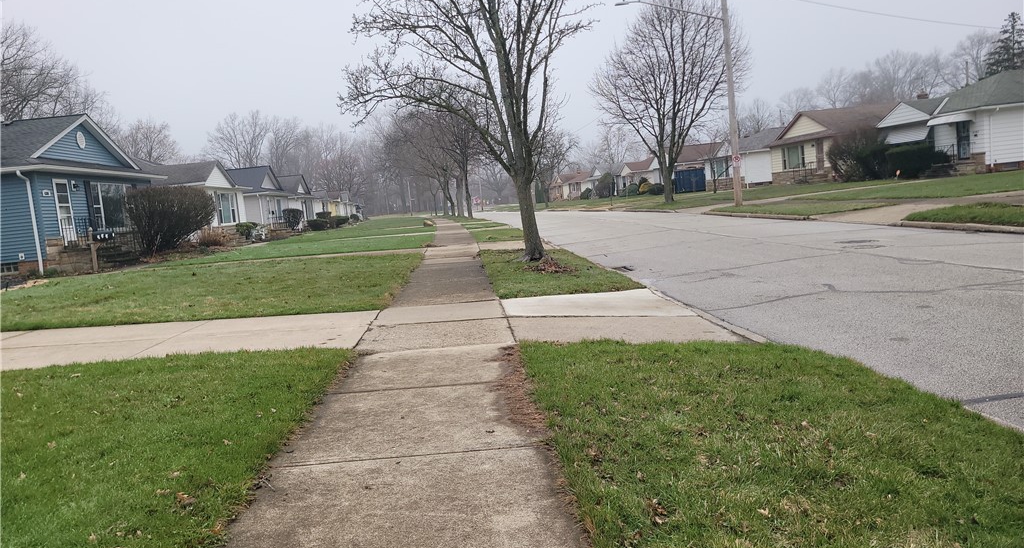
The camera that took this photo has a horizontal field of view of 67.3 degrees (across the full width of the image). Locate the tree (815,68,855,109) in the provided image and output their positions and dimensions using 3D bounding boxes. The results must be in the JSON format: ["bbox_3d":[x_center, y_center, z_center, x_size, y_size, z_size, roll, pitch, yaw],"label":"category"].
[{"bbox_3d":[54.210,-25.520,128.510,7.200,17.390,7.200,-6,5,0],"label":"tree"}]

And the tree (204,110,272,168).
[{"bbox_3d":[-36.890,-13.910,105.430,9.600,16.830,9.600,-6,5,0],"label":"tree"}]

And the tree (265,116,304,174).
[{"bbox_3d":[-32.150,-14.480,110.370,6.800,16.080,6.800,-6,5,0],"label":"tree"}]

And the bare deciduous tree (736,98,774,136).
[{"bbox_3d":[30.370,-16.450,95.280,5.200,10.460,5.200,-6,5,0],"label":"bare deciduous tree"}]

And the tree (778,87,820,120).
[{"bbox_3d":[48.150,-23.710,128.450,7.000,15.020,7.000,-6,5,0],"label":"tree"}]

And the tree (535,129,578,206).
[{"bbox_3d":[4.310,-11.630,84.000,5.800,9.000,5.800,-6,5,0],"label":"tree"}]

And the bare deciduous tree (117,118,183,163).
[{"bbox_3d":[-39.610,-10.250,85.430,7.600,13.910,7.600,-6,5,0],"label":"bare deciduous tree"}]

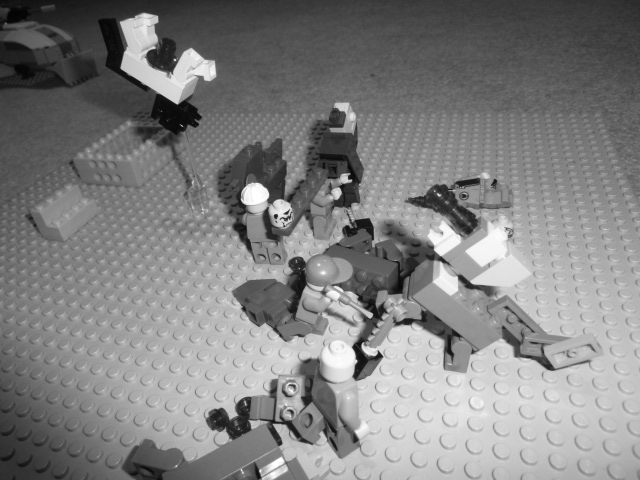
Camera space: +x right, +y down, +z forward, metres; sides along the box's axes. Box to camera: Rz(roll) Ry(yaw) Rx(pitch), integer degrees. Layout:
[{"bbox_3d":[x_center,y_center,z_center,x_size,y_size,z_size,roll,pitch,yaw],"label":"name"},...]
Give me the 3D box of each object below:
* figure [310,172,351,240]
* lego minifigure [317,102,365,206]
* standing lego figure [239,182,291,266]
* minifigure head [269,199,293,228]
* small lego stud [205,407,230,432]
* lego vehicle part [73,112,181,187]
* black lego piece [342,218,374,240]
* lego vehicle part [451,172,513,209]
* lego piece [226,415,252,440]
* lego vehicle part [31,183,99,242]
[{"bbox_3d":[0.006,-0.017,0.239,0.017,0.032,0.022,2,37,13],"label":"figure"},{"bbox_3d":[0.013,-0.046,0.255,0.023,0.057,0.021,3,37,15],"label":"lego minifigure"},{"bbox_3d":[-0.026,-0.009,0.224,0.022,0.043,0.015,4,38,16],"label":"standing lego figure"},{"bbox_3d":[-0.018,-0.012,0.208,0.010,0.011,0.010,-5,36,4],"label":"minifigure head"},{"bbox_3d":[-0.035,0.062,0.158,0.008,0.008,0.005,3,-8,37],"label":"small lego stud"},{"bbox_3d":[-0.140,-0.066,0.343,0.049,0.021,0.065,5,38,18],"label":"lego vehicle part"},{"bbox_3d":[0.020,-0.006,0.239,0.017,0.009,0.009,5,38,18],"label":"black lego piece"},{"bbox_3d":[0.090,-0.027,0.254,0.032,0.009,0.019,5,38,18],"label":"lego vehicle part"},{"bbox_3d":[-0.028,0.063,0.157,0.008,0.005,0.008,-5,36,4],"label":"lego piece"},{"bbox_3d":[-0.155,-0.018,0.280,0.017,0.021,0.033,5,38,18],"label":"lego vehicle part"}]

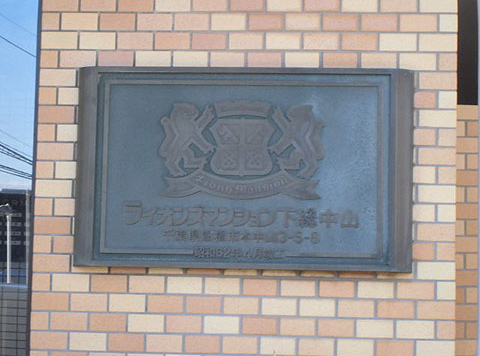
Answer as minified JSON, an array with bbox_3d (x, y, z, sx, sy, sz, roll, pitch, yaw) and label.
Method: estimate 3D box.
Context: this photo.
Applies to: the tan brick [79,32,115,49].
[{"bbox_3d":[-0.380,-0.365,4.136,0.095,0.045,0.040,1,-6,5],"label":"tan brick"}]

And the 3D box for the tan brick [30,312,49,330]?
[{"bbox_3d":[-0.526,0.382,4.093,0.046,0.046,0.065,1,-5,5],"label":"tan brick"}]

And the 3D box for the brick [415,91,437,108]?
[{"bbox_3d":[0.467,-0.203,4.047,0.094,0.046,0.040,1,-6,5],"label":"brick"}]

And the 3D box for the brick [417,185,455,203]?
[{"bbox_3d":[0.509,0.042,4.004,0.095,0.046,0.030,1,-6,5],"label":"brick"}]

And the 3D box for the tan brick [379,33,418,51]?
[{"bbox_3d":[0.417,-0.357,4.067,0.094,0.046,0.040,1,-6,5],"label":"tan brick"}]

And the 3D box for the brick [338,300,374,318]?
[{"bbox_3d":[0.304,0.343,4.009,0.095,0.046,0.035,1,-5,5],"label":"brick"}]

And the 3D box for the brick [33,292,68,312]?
[{"bbox_3d":[-0.498,0.327,4.068,0.094,0.046,0.040,1,-6,5],"label":"brick"}]

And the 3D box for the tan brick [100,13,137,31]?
[{"bbox_3d":[-0.324,-0.416,4.132,0.094,0.046,0.040,1,-6,5],"label":"tan brick"}]

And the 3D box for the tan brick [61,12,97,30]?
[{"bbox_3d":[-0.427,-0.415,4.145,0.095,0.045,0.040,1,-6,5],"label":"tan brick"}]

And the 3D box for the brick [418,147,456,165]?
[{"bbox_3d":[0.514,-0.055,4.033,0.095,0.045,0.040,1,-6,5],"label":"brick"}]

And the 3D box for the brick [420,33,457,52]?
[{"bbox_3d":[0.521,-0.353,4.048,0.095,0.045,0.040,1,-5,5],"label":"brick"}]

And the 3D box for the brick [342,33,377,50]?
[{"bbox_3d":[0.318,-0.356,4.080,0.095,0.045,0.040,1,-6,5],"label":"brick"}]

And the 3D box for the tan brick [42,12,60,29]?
[{"bbox_3d":[-0.505,-0.417,4.145,0.047,0.045,0.040,1,-5,5],"label":"tan brick"}]

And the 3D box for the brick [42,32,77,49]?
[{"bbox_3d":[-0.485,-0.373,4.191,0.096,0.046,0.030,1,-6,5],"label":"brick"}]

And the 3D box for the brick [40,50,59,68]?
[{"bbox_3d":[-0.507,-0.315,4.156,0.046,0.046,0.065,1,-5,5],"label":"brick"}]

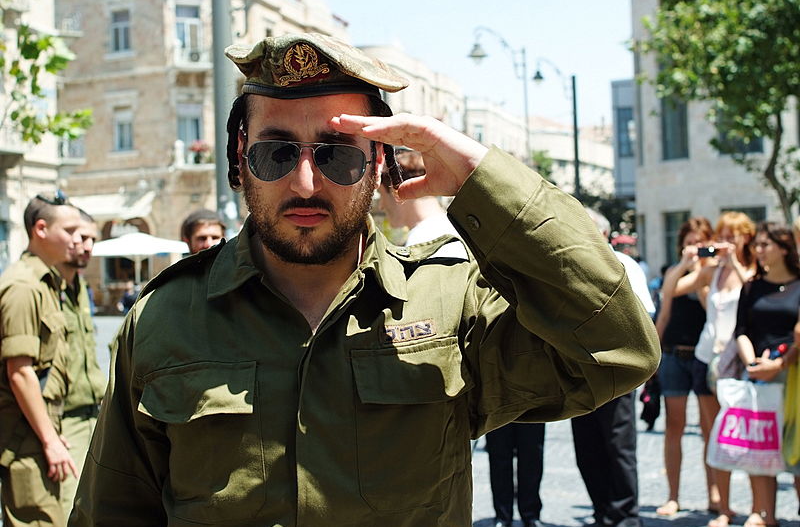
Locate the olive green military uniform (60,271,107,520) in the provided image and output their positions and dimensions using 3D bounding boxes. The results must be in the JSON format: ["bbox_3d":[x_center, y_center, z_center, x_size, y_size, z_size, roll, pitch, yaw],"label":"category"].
[{"bbox_3d":[-1.256,0.747,4.500,0.300,1.420,0.500,-2,0,26],"label":"olive green military uniform"}]

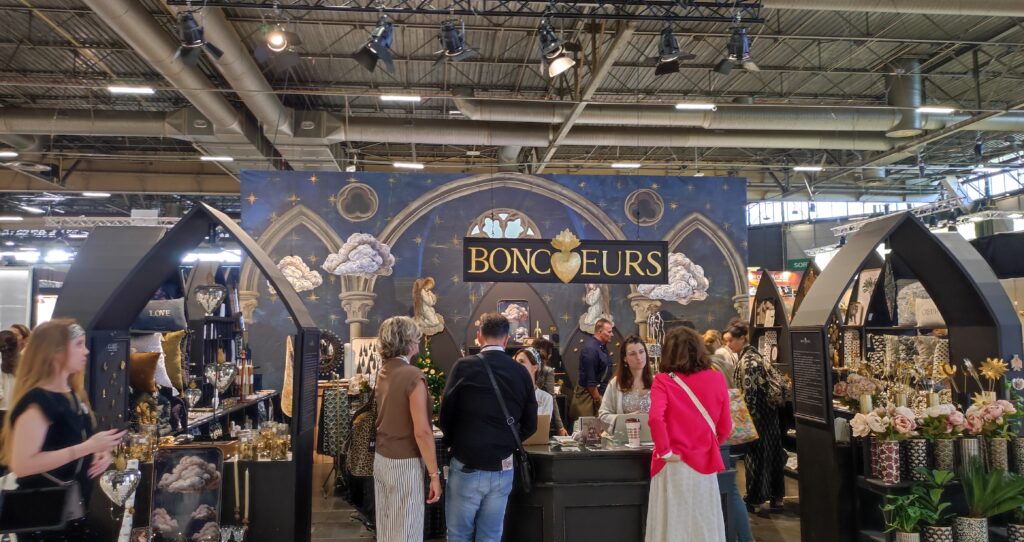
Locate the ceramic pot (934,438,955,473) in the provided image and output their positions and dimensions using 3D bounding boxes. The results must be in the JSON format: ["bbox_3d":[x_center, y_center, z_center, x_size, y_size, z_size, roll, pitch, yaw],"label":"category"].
[{"bbox_3d":[2.796,1.217,4.770,0.107,0.255,0.107,0,-5,0],"label":"ceramic pot"}]

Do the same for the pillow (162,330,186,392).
[{"bbox_3d":[-2.498,0.657,5.250,0.400,0.430,0.140,1,-5,-22],"label":"pillow"}]

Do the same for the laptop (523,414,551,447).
[{"bbox_3d":[0.077,0.988,4.638,0.305,0.195,0.280,0,-5,-5],"label":"laptop"}]

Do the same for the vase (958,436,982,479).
[{"bbox_3d":[2.912,1.187,4.700,0.115,0.265,0.115,0,-4,-5],"label":"vase"}]

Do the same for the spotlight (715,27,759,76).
[{"bbox_3d":[2.338,-2.291,7.694,0.410,0.330,0.420,0,-49,-5],"label":"spotlight"}]

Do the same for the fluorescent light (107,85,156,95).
[{"bbox_3d":[-13.418,-6.387,26.054,1.500,0.100,0.170,0,-5,-5],"label":"fluorescent light"}]

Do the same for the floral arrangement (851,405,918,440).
[{"bbox_3d":[2.360,0.960,4.680,0.390,0.230,0.300,0,-5,-5],"label":"floral arrangement"}]

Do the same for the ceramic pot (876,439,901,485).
[{"bbox_3d":[2.338,1.183,4.587,0.112,0.265,0.112,0,-4,-5],"label":"ceramic pot"}]

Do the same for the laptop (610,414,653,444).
[{"bbox_3d":[0.752,0.970,4.557,0.320,0.180,0.260,0,-4,-7],"label":"laptop"}]

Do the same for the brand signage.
[{"bbox_3d":[0.547,-0.136,7.279,2.036,0.540,0.070,0,-5,-5],"label":"brand signage"}]

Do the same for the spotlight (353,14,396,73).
[{"bbox_3d":[-1.356,-2.233,7.284,0.430,0.350,0.340,-44,-12,6],"label":"spotlight"}]

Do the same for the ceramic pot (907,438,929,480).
[{"bbox_3d":[2.572,1.192,4.693,0.108,0.260,0.108,0,-4,-5],"label":"ceramic pot"}]

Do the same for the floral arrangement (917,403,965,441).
[{"bbox_3d":[2.761,0.970,4.760,0.280,0.235,0.250,0,-5,-5],"label":"floral arrangement"}]

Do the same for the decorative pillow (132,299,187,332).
[{"bbox_3d":[-2.529,0.319,5.300,0.390,0.245,0.110,0,-16,-5],"label":"decorative pillow"}]

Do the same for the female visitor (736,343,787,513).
[{"bbox_3d":[2.253,1.318,6.720,0.480,1.650,0.420,-2,-5,24],"label":"female visitor"}]

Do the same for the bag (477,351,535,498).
[{"bbox_3d":[-0.035,0.824,3.990,0.300,0.730,0.280,0,-5,-6],"label":"bag"}]

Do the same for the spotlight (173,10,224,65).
[{"bbox_3d":[-3.042,-2.234,7.100,0.420,0.420,0.380,0,34,-7],"label":"spotlight"}]

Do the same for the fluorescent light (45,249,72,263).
[{"bbox_3d":[-7.623,-0.261,12.418,0.480,0.180,0.180,0,-5,-5],"label":"fluorescent light"}]

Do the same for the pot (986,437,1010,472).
[{"bbox_3d":[3.171,1.225,4.800,0.100,0.255,0.100,0,-5,-5],"label":"pot"}]

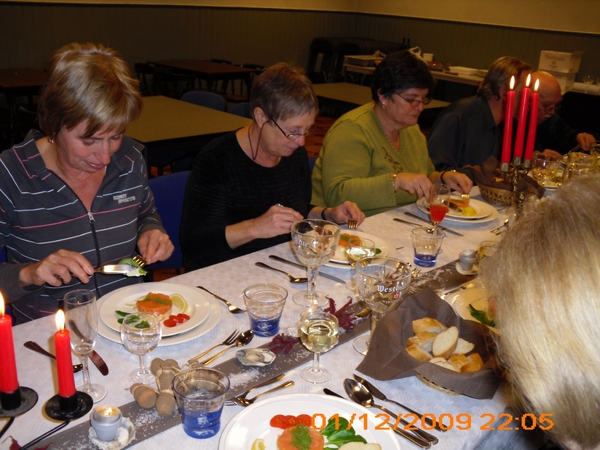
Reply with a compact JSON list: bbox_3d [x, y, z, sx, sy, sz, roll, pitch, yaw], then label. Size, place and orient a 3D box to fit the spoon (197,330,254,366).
[{"bbox_3d":[-0.140,0.237,1.209,0.032,0.018,0.162,16,24,32],"label":"spoon"}]

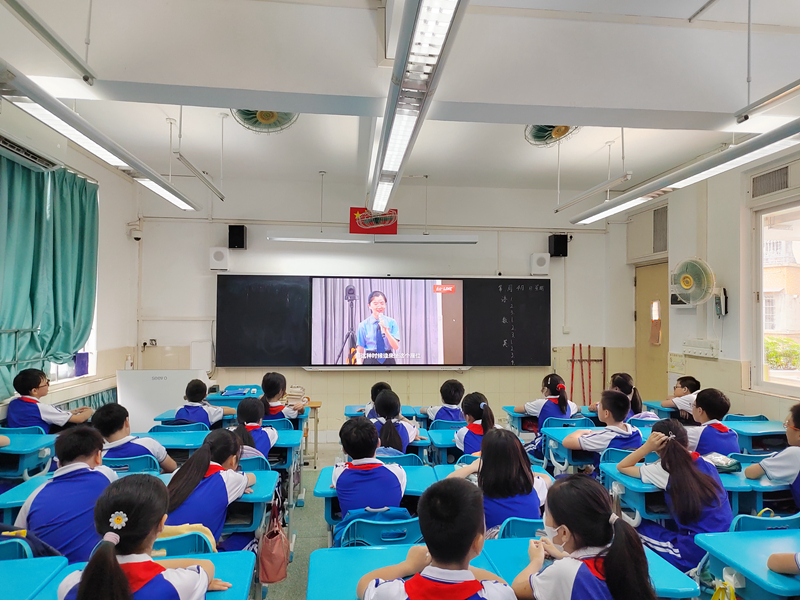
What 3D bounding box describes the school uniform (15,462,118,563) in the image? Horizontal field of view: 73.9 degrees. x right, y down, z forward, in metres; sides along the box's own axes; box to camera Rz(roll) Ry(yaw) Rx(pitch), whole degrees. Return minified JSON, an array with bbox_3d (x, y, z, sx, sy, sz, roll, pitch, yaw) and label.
[{"bbox_3d":[-1.333,0.920,2.132,0.420,0.480,0.320,0,-2,2],"label":"school uniform"}]

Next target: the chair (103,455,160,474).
[{"bbox_3d":[-1.542,1.257,3.049,0.415,0.790,0.450,1,-2,-6],"label":"chair"}]

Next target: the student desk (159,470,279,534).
[{"bbox_3d":[-0.924,1.290,2.597,0.610,0.765,0.430,1,-2,-8],"label":"student desk"}]

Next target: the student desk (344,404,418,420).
[{"bbox_3d":[-0.194,1.372,4.885,0.625,0.720,0.450,1,-2,-6],"label":"student desk"}]

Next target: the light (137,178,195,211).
[{"bbox_3d":[-2.041,-0.960,4.740,0.170,0.090,1.220,1,-2,-5],"label":"light"}]

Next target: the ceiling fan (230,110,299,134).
[{"bbox_3d":[-0.874,-1.352,3.490,0.465,0.410,0.460,1,-2,-6],"label":"ceiling fan"}]

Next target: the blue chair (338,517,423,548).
[{"bbox_3d":[-0.044,1.250,2.240,0.410,0.780,0.450,1,-2,-6],"label":"blue chair"}]

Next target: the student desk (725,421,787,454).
[{"bbox_3d":[2.685,1.357,4.065,0.610,0.760,0.420,1,-2,-5],"label":"student desk"}]

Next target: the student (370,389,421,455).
[{"bbox_3d":[-0.051,1.150,3.458,0.420,1.110,0.620,1,-2,-5],"label":"student"}]

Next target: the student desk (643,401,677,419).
[{"bbox_3d":[2.659,1.390,5.056,0.600,0.760,0.420,1,-2,-5],"label":"student desk"}]

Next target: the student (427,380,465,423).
[{"bbox_3d":[0.416,1.190,4.467,0.440,1.090,0.600,1,-2,-5],"label":"student"}]

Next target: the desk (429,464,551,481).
[{"bbox_3d":[0.483,1.289,2.738,0.600,0.760,0.420,1,-2,-5],"label":"desk"}]

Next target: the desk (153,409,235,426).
[{"bbox_3d":[-1.648,1.325,4.411,0.610,0.760,0.420,1,-2,-5],"label":"desk"}]

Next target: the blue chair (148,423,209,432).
[{"bbox_3d":[-1.659,1.312,4.084,0.430,0.800,0.460,1,-2,-13],"label":"blue chair"}]

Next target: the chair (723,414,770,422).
[{"bbox_3d":[2.850,1.363,4.624,0.430,0.800,0.460,1,-2,-5],"label":"chair"}]

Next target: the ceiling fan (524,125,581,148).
[{"bbox_3d":[1.022,-1.320,3.674,0.465,0.420,0.460,1,-2,-6],"label":"ceiling fan"}]

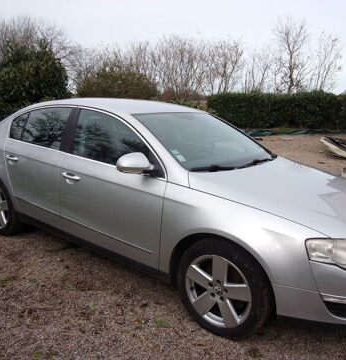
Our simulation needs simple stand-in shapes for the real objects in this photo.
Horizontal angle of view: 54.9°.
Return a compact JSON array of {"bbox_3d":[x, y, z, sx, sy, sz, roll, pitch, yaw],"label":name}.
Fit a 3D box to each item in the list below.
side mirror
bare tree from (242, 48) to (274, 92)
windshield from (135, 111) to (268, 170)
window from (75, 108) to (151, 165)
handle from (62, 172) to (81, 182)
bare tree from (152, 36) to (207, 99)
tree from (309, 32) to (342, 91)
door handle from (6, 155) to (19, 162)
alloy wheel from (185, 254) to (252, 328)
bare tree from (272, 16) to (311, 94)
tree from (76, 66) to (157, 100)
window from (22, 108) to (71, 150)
[{"bbox_3d":[-0.258,-0.114,2.229,0.140,0.150,0.220,10,14,35],"label":"side mirror"},{"bbox_3d":[6.002,-6.769,24.418,2.348,5.695,2.500,4,13,13],"label":"bare tree"},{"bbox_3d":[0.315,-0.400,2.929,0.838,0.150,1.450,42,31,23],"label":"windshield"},{"bbox_3d":[-0.492,-0.340,2.642,0.955,0.455,0.070,10,-8,35],"label":"window"},{"bbox_3d":[-0.833,-0.025,2.730,0.235,0.045,0.050,10,14,35],"label":"handle"},{"bbox_3d":[0.469,-7.428,24.000,3.760,5.950,3.760,1,12,1],"label":"bare tree"},{"bbox_3d":[9.399,-6.191,21.259,2.044,6.028,2.300,6,13,22],"label":"tree"},{"bbox_3d":[-1.564,-0.217,3.245,0.225,0.055,0.055,10,15,35],"label":"door handle"},{"bbox_3d":[0.313,0.676,2.113,0.460,0.460,0.170,11,14,37],"label":"alloy wheel"},{"bbox_3d":[8.190,-7.637,23.000,2.570,7.110,2.570,5,12,20],"label":"bare tree"},{"bbox_3d":[-3.700,-5.472,22.038,5.104,3.894,4.800,-1,13,-9],"label":"tree"},{"bbox_3d":[-1.198,-0.499,3.109,0.730,0.400,0.050,10,-13,35],"label":"window"}]

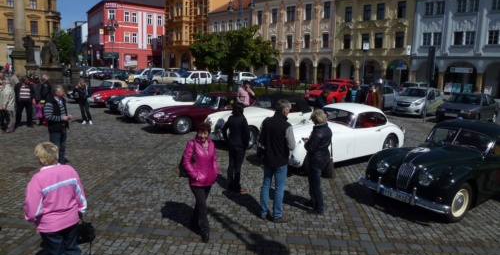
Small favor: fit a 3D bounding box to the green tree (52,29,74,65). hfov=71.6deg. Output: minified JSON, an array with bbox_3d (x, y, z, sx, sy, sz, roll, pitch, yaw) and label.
[{"bbox_3d":[-25.674,-10.296,47.505,3.400,6.000,3.400,2,10,0],"label":"green tree"}]

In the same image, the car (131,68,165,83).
[{"bbox_3d":[-12.092,-6.375,41.856,4.200,1.750,1.750,-4,11,-31],"label":"car"}]

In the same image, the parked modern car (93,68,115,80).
[{"bbox_3d":[-16.606,-6.511,42.151,1.720,1.420,4.300,7,12,27],"label":"parked modern car"}]

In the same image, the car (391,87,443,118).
[{"bbox_3d":[9.461,-1.654,19.475,1.600,1.520,3.650,10,13,42],"label":"car"}]

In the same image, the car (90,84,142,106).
[{"bbox_3d":[-6.016,-1.682,18.152,4.450,1.220,1.660,-5,12,-31],"label":"car"}]

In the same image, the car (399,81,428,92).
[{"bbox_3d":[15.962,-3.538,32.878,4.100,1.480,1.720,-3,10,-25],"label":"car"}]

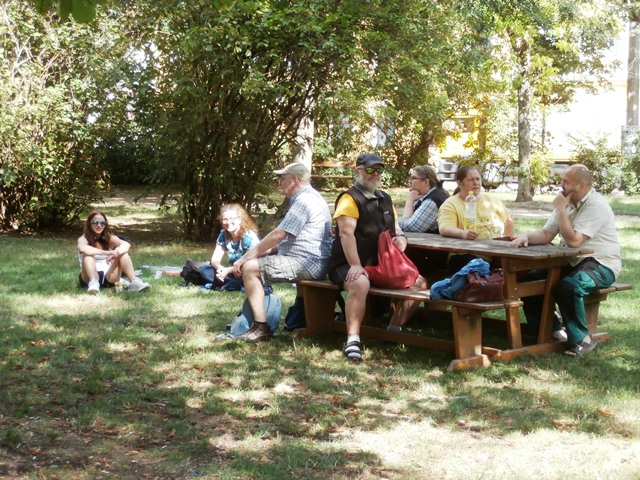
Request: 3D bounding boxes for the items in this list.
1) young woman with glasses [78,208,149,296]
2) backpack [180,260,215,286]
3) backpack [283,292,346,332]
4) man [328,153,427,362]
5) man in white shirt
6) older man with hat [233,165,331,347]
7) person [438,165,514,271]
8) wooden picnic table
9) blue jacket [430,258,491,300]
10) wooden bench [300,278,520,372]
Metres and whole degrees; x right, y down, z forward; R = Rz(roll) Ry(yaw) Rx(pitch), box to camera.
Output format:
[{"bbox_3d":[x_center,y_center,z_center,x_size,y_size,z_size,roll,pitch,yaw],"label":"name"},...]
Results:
[{"bbox_3d":[-1.930,0.102,11.880,0.640,0.750,0.780,-1,5,-13],"label":"young woman with glasses"},{"bbox_3d":[-1.170,0.326,12.232,0.360,0.240,0.270,2,6,17],"label":"backpack"},{"bbox_3d":[-0.040,0.533,9.710,0.440,0.290,0.280,2,6,17],"label":"backpack"},{"bbox_3d":[0.355,0.085,8.849,0.800,1.340,0.740,-4,7,-39],"label":"man"},{"bbox_3d":[1.756,0.138,8.656,0.780,1.270,0.580,-4,7,-37],"label":"man in white shirt"},{"bbox_3d":[-0.290,0.075,9.176,0.740,1.300,0.520,0,5,5],"label":"older man with hat"},{"bbox_3d":[1.120,0.059,9.626,0.600,1.250,0.750,1,5,14],"label":"person"},{"bbox_3d":[1.017,0.384,9.004,0.640,0.717,1.840,-4,7,-40],"label":"wooden picnic table"},{"bbox_3d":[0.920,0.256,8.198,0.400,0.260,0.260,1,5,11],"label":"blue jacket"},{"bbox_3d":[0.547,0.562,8.633,0.430,0.431,1.836,-4,7,-39],"label":"wooden bench"}]

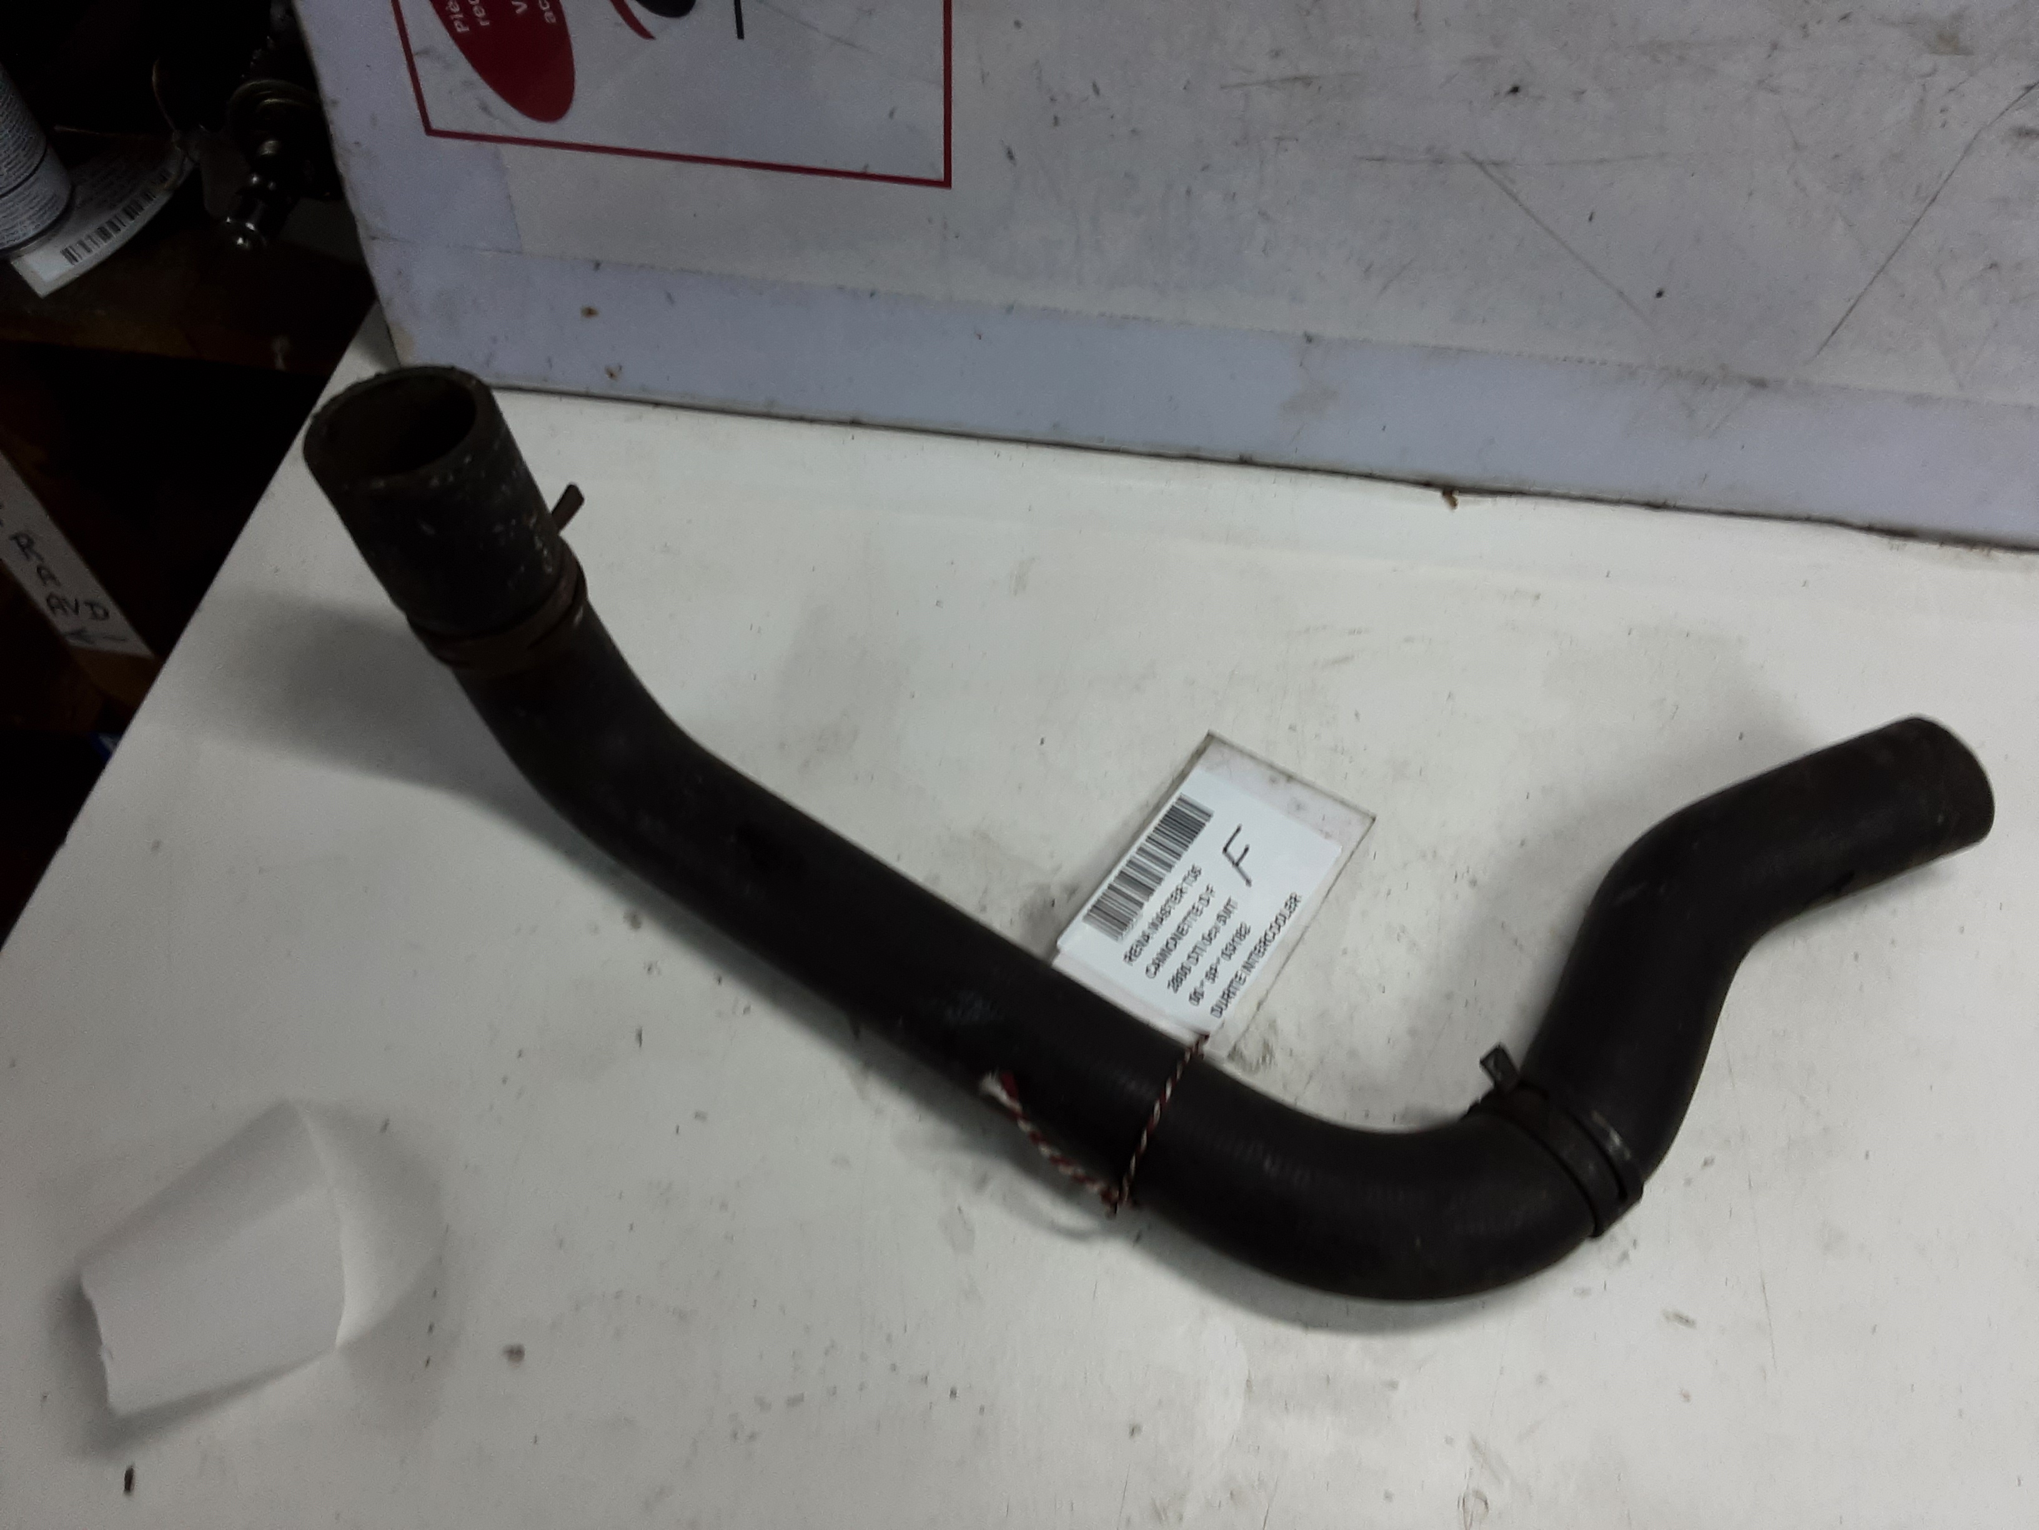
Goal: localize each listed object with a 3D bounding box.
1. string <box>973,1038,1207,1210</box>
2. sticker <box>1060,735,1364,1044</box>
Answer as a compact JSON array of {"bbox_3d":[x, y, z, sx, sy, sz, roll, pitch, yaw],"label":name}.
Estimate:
[{"bbox_3d":[0.025,0.092,0.483,0.056,0.053,0.070,29,53,20],"label":"string"},{"bbox_3d":[0.070,0.044,0.562,0.071,0.004,0.126,26,53,18],"label":"sticker"}]

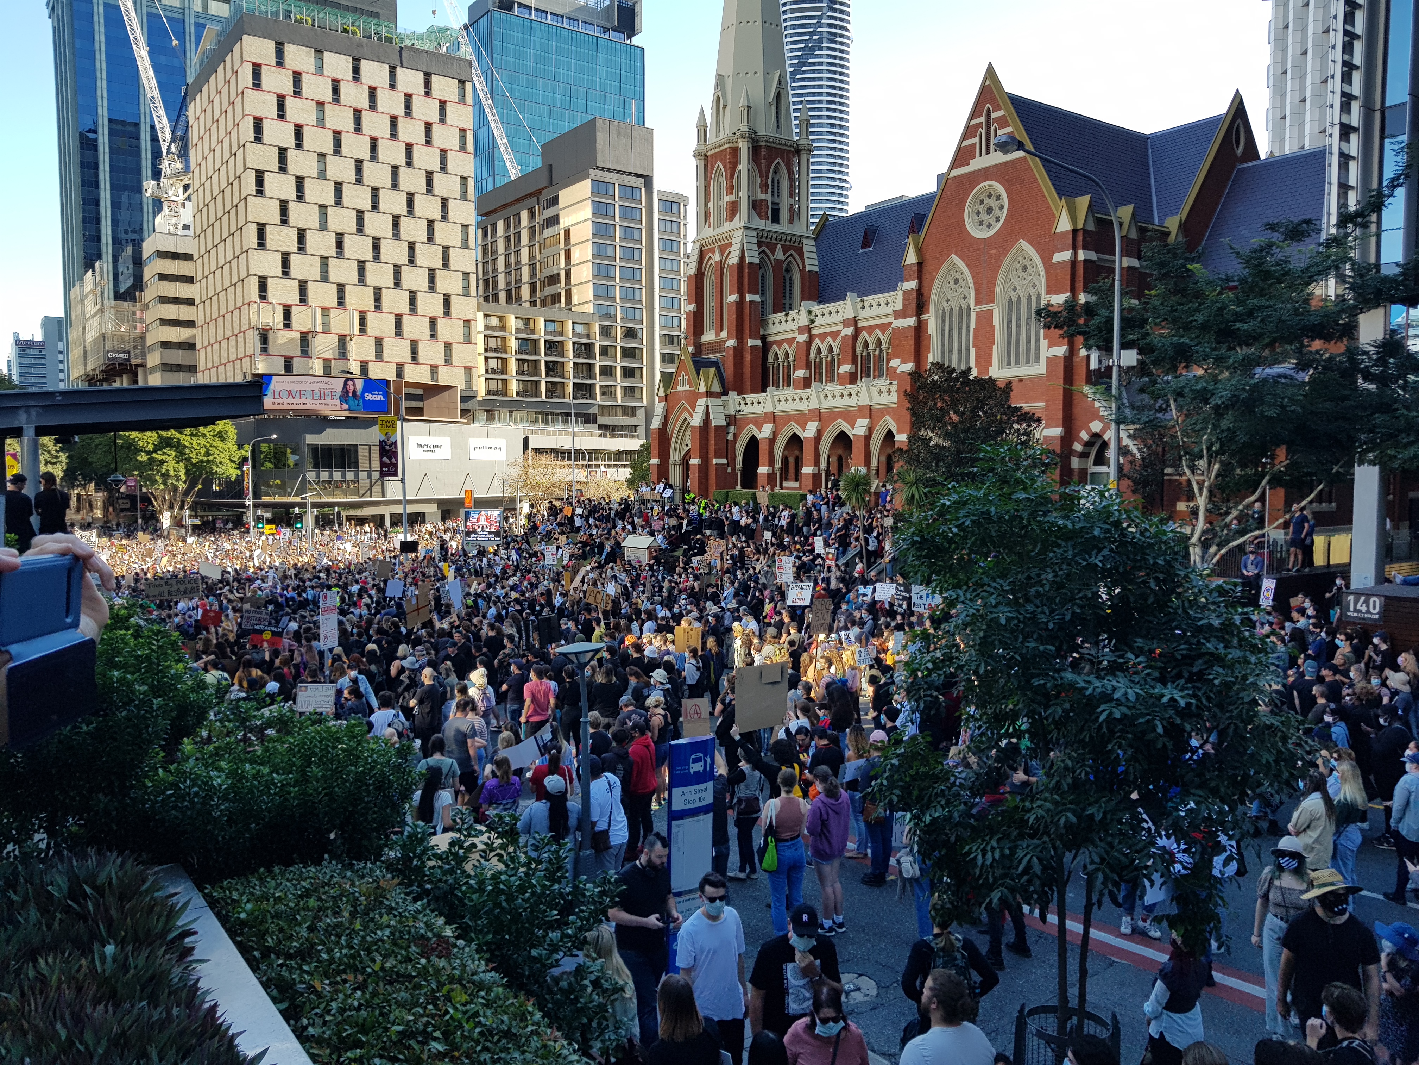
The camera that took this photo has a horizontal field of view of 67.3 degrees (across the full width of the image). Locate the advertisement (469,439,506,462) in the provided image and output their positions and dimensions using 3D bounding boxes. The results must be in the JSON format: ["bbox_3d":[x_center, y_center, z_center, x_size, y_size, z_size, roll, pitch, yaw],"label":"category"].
[{"bbox_3d":[-24.415,-9.164,117.798,0.250,2.297,5.123,3,5,40],"label":"advertisement"}]

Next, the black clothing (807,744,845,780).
[{"bbox_3d":[1.410,2.876,12.910,0.490,0.700,0.300,-2,4,-23],"label":"black clothing"}]

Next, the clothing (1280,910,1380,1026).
[{"bbox_3d":[4.348,3.018,7.458,0.580,0.740,0.340,1,4,23],"label":"clothing"}]

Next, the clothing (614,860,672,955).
[{"bbox_3d":[-0.528,2.913,8.253,0.500,0.700,0.320,-4,5,-43],"label":"clothing"}]

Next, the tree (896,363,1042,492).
[{"bbox_3d":[8.827,-2.777,36.398,4.700,5.870,4.500,1,4,12],"label":"tree"}]

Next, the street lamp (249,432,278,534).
[{"bbox_3d":[-29.286,-1.849,70.021,2.100,9.446,0.400,-2,4,-21],"label":"street lamp"}]

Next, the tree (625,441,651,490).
[{"bbox_3d":[-3.733,-3.361,65.919,3.300,4.713,3.200,-2,4,-30],"label":"tree"}]

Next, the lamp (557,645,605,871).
[{"bbox_3d":[-1.308,2.568,10.986,0.480,2.886,0.480,0,4,0],"label":"lamp"}]

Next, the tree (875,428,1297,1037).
[{"bbox_3d":[2.598,1.750,7.427,2.750,4.563,2.700,1,4,21],"label":"tree"}]

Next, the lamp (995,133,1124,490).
[{"bbox_3d":[6.719,-1.759,20.606,3.500,11.064,0.450,-2,4,-30],"label":"lamp"}]

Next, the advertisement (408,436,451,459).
[{"bbox_3d":[-29.311,-8.862,111.968,0.250,2.322,5.195,3,5,40],"label":"advertisement"}]

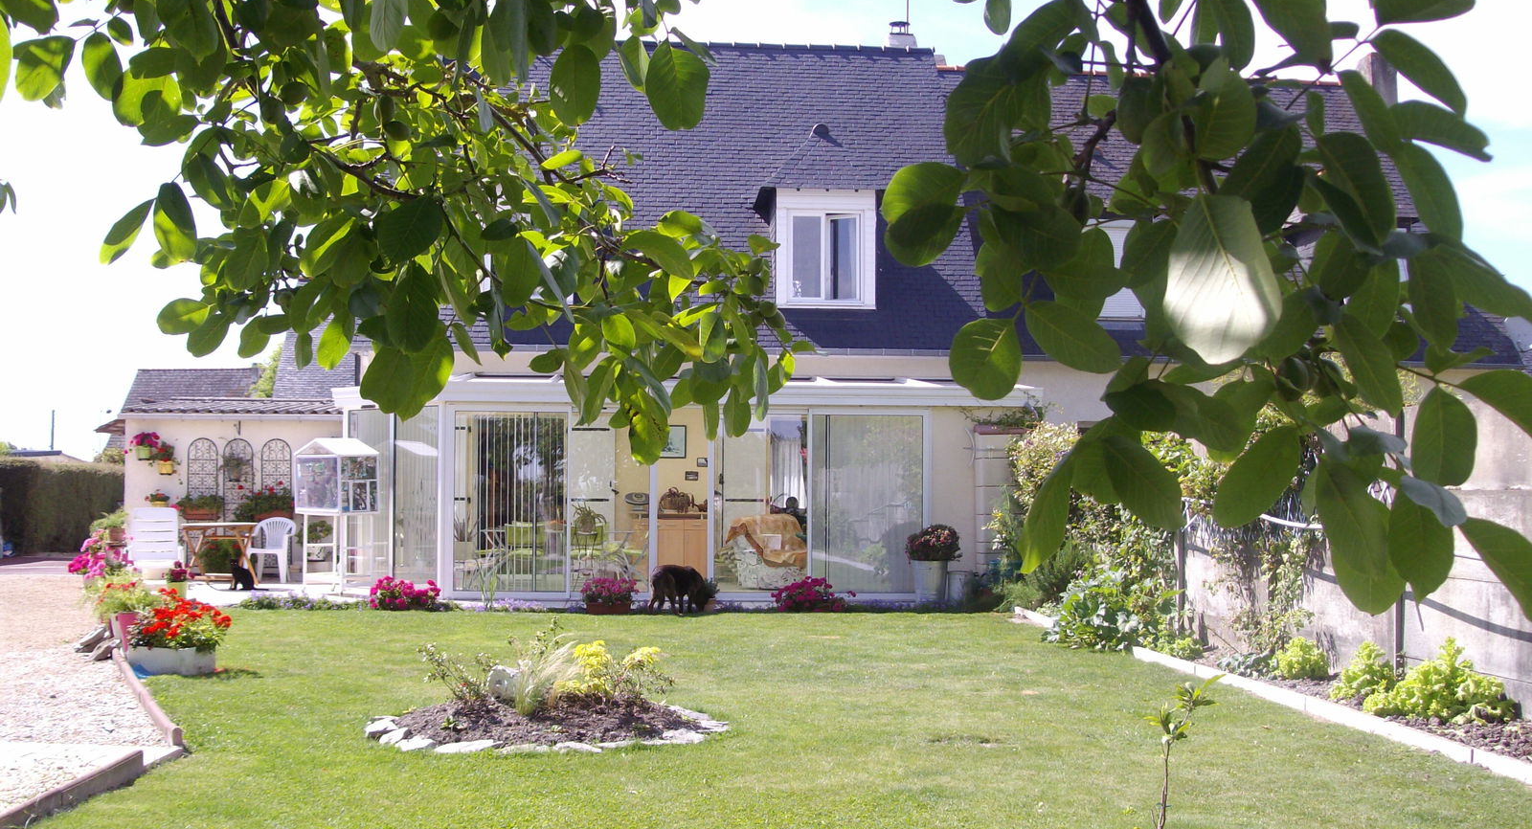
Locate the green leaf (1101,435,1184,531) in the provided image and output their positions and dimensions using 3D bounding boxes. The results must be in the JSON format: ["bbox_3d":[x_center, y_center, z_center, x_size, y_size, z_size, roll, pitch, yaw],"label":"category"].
[{"bbox_3d":[0.355,0.065,1.500,0.052,0.122,0.035,-39,0,9],"label":"green leaf"}]

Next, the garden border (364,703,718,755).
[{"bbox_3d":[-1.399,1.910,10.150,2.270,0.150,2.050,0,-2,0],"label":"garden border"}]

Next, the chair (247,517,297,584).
[{"bbox_3d":[-6.074,1.671,19.600,0.560,0.790,0.550,0,-2,0],"label":"chair"}]

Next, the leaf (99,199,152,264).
[{"bbox_3d":[-0.862,-0.248,2.150,0.036,0.112,0.040,39,0,0],"label":"leaf"}]

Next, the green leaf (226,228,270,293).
[{"bbox_3d":[-0.796,-0.238,2.450,0.064,0.105,0.035,17,0,-19],"label":"green leaf"}]

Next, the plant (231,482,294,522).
[{"bbox_3d":[-6.507,1.134,20.600,0.790,0.510,0.380,0,-2,-5],"label":"plant"}]

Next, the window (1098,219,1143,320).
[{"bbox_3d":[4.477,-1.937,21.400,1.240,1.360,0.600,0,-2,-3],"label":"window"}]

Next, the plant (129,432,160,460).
[{"bbox_3d":[-7.973,0.399,20.450,0.390,0.380,0.320,0,-2,-3],"label":"plant"}]

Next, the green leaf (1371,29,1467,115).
[{"bbox_3d":[0.636,-0.332,1.550,0.118,0.048,0.035,38,-8,0],"label":"green leaf"}]

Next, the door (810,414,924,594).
[{"bbox_3d":[1.136,1.008,17.900,1.290,2.040,0.080,0,-2,-5],"label":"door"}]

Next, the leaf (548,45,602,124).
[{"bbox_3d":[-0.336,-0.580,2.800,0.091,0.140,0.035,0,-2,-3],"label":"leaf"}]

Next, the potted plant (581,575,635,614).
[{"bbox_3d":[-1.702,1.962,17.300,0.600,0.420,0.380,0,-2,-5],"label":"potted plant"}]

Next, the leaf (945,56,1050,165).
[{"bbox_3d":[0.219,-0.288,1.520,0.080,0.100,0.035,35,0,0],"label":"leaf"}]

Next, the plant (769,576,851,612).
[{"bbox_3d":[0.501,2.006,17.800,0.900,0.390,0.500,0,-3,-6],"label":"plant"}]

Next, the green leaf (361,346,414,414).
[{"bbox_3d":[-0.641,-0.062,2.700,0.093,0.122,0.035,7,-2,0],"label":"green leaf"}]

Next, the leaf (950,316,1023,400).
[{"bbox_3d":[0.219,-0.055,1.584,0.070,0.086,0.030,23,5,6],"label":"leaf"}]

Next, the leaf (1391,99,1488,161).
[{"bbox_3d":[0.643,-0.270,1.520,0.105,0.042,0.038,24,0,0],"label":"leaf"}]

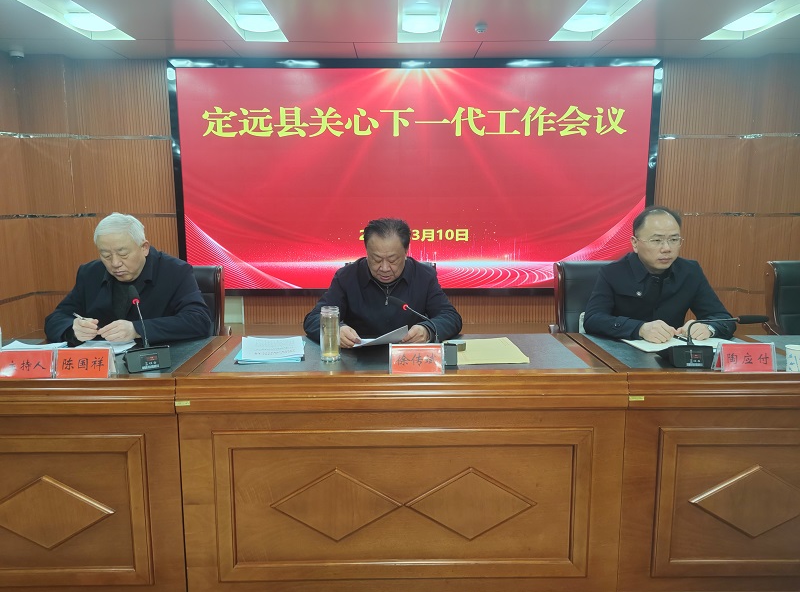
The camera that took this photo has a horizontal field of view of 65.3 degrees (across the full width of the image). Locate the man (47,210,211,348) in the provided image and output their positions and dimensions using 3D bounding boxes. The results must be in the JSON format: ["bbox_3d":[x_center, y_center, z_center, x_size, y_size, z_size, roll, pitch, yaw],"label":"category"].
[{"bbox_3d":[-1.059,0.302,2.586,0.618,1.285,0.721,0,8,0],"label":"man"}]

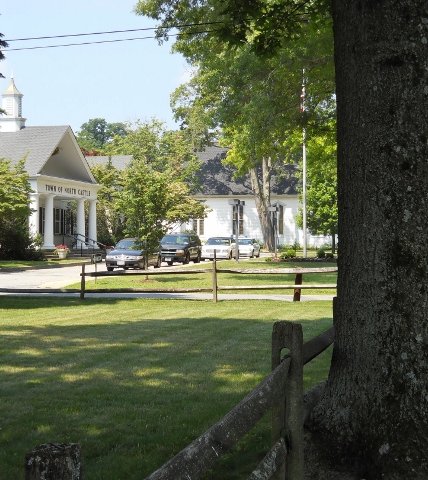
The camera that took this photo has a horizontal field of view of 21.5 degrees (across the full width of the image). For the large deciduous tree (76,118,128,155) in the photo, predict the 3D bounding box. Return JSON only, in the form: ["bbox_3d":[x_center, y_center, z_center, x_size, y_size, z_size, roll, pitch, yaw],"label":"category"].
[{"bbox_3d":[-12.968,-6.397,130.000,8.000,15.215,8.000,0,0,0],"label":"large deciduous tree"}]

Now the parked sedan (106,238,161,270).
[{"bbox_3d":[-3.710,0.654,52.300,1.790,1.450,4.750,0,0,11],"label":"parked sedan"}]

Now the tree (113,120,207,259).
[{"bbox_3d":[-3.286,-3.015,68.000,5.700,8.300,5.400,0,0,0],"label":"tree"}]

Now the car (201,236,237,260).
[{"bbox_3d":[0.396,0.548,74.500,1.950,1.470,5.300,0,0,11],"label":"car"}]

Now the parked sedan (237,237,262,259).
[{"bbox_3d":[2.294,0.581,84.000,1.950,1.500,5.300,0,0,11],"label":"parked sedan"}]

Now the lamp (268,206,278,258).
[{"bbox_3d":[4.401,-0.567,83.000,0.750,3.800,0.400,0,0,11],"label":"lamp"}]

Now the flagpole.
[{"bbox_3d":[6.099,-5.155,76.000,0.200,12.700,0.200,0,0,0],"label":"flagpole"}]

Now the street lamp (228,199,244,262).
[{"bbox_3d":[1.337,-0.551,67.600,0.950,3.750,0.450,0,0,11],"label":"street lamp"}]

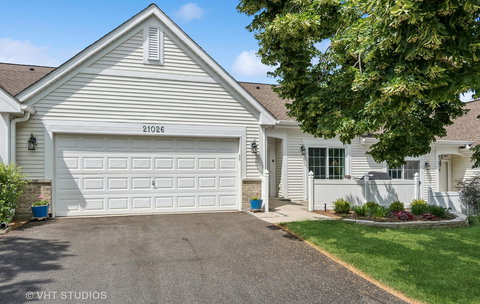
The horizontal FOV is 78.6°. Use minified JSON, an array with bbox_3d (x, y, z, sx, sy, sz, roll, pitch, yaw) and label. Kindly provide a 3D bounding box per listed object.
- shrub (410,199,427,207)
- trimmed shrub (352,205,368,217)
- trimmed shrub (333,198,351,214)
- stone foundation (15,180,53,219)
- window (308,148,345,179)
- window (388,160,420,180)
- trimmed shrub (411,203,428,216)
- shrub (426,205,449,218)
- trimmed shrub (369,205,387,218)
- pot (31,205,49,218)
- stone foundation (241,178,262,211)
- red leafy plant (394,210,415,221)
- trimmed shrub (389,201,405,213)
[{"bbox_3d":[5.386,1.590,8.850,0.480,0.380,0.460,1,-2,-15],"label":"shrub"},{"bbox_3d":[3.389,1.645,8.250,0.470,0.370,0.470,1,-1,-13],"label":"trimmed shrub"},{"bbox_3d":[2.890,1.546,8.350,0.500,0.440,0.480,1,-2,-15],"label":"trimmed shrub"},{"bbox_3d":[-5.273,1.243,7.539,0.900,1.030,0.200,1,-1,-13],"label":"stone foundation"},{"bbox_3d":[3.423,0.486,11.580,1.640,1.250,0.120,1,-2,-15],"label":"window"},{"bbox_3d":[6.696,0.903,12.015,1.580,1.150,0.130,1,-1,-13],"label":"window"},{"bbox_3d":[5.141,1.632,8.400,0.530,0.430,0.530,1,-1,-13],"label":"trimmed shrub"},{"bbox_3d":[5.306,1.593,7.880,0.550,0.380,0.500,1,-2,-15],"label":"shrub"},{"bbox_3d":[3.633,1.567,7.750,0.490,0.380,0.460,1,-2,-15],"label":"trimmed shrub"},{"bbox_3d":[-4.828,1.441,7.080,0.370,0.310,0.370,1,-2,-15],"label":"pot"},{"bbox_3d":[0.375,1.265,8.670,0.620,0.920,0.160,1,-2,-15],"label":"stone foundation"},{"bbox_3d":[4.347,1.678,7.750,0.540,0.310,0.520,1,-1,-13],"label":"red leafy plant"},{"bbox_3d":[4.669,1.626,8.750,0.500,0.400,0.500,1,-1,-13],"label":"trimmed shrub"}]

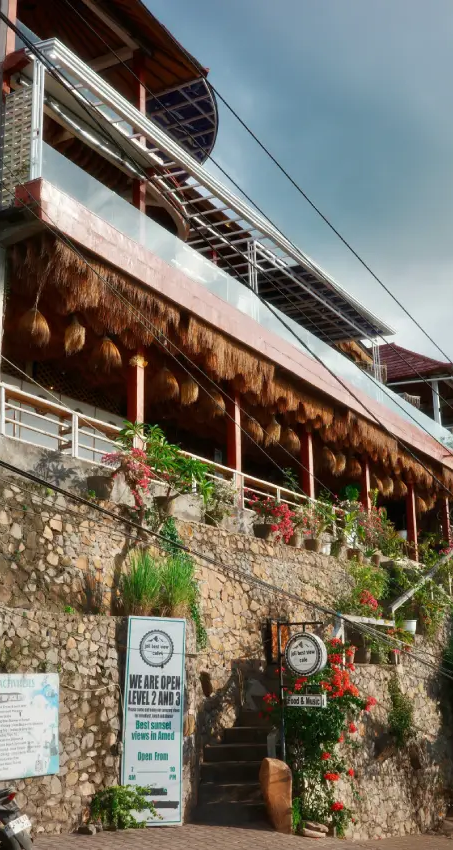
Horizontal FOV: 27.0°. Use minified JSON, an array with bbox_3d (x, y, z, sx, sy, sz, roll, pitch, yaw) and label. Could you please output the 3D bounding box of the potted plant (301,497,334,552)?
[{"bbox_3d":[1.942,2.123,20.155,0.530,1.180,0.560,-10,-18,29],"label":"potted plant"}]

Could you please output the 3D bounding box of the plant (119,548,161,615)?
[{"bbox_3d":[-1.063,1.958,11.671,0.450,0.820,0.480,-1,-15,0],"label":"plant"}]

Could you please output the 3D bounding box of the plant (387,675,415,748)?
[{"bbox_3d":[2.894,4.738,15.619,0.280,1.170,0.550,-9,-17,28],"label":"plant"}]

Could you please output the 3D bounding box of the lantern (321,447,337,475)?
[{"bbox_3d":[2.345,0.808,21.503,0.340,0.560,0.340,-1,-15,0],"label":"lantern"}]

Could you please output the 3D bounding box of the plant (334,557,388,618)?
[{"bbox_3d":[2.651,3.167,18.408,0.780,1.080,0.980,-9,-17,28],"label":"plant"}]

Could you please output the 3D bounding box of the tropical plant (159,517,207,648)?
[{"bbox_3d":[-0.755,2.765,16.579,0.550,2.250,0.900,-11,-19,29],"label":"tropical plant"}]

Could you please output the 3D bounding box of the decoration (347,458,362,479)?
[{"bbox_3d":[3.589,1.192,26.482,0.420,0.600,0.420,-1,-17,0],"label":"decoration"}]

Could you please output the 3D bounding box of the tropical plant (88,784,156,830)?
[{"bbox_3d":[-1.047,3.878,9.600,0.670,0.430,0.480,0,-16,-6],"label":"tropical plant"}]

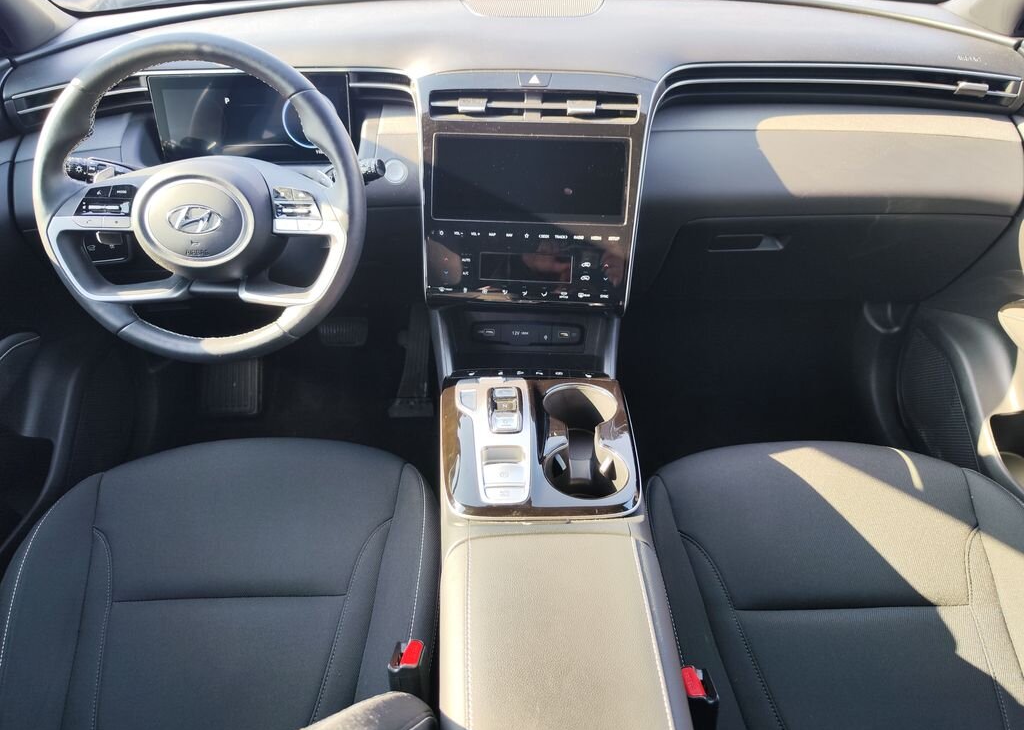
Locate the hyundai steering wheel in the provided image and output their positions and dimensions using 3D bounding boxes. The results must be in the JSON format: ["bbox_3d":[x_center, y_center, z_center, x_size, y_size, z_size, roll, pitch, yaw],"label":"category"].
[{"bbox_3d":[-0.356,-0.187,0.807,0.372,0.368,0.105,1,10,-2],"label":"hyundai steering wheel"}]

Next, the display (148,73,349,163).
[{"bbox_3d":[-0.360,-0.347,0.961,0.267,0.115,0.030,1,25,-2],"label":"display"}]

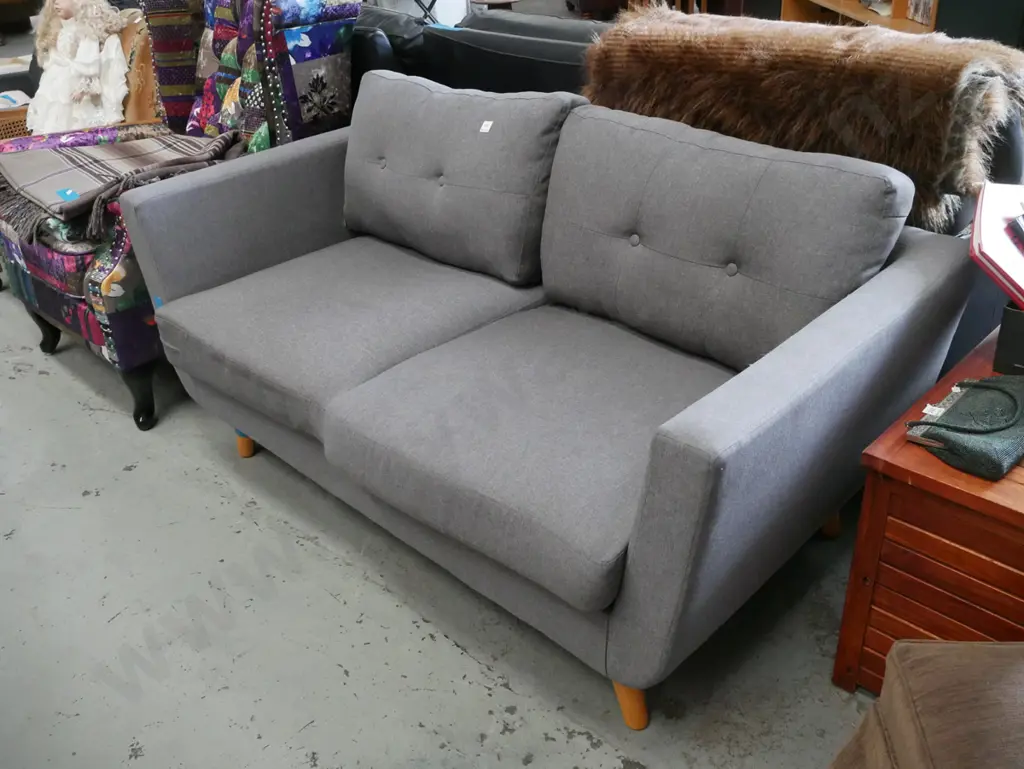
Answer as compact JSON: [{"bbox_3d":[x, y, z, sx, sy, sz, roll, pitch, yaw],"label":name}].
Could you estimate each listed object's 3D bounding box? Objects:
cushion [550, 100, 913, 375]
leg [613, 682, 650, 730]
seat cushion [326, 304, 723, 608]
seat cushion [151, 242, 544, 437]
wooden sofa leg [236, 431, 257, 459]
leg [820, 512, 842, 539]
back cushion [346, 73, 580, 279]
[{"bbox_3d":[0.377,-0.271,1.972,0.681,0.443,0.160,24,24,38],"label":"cushion"},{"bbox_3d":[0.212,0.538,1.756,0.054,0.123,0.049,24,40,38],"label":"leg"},{"bbox_3d":[0.137,0.072,1.901,0.672,0.120,0.682,24,40,38],"label":"seat cushion"},{"bbox_3d":[-0.336,-0.144,2.312,0.668,0.120,0.679,24,40,38],"label":"seat cushion"},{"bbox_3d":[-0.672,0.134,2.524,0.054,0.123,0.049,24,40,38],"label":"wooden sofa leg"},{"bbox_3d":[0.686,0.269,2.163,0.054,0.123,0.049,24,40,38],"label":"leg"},{"bbox_3d":[-0.121,-0.490,2.392,0.671,0.432,0.157,24,24,38],"label":"back cushion"}]

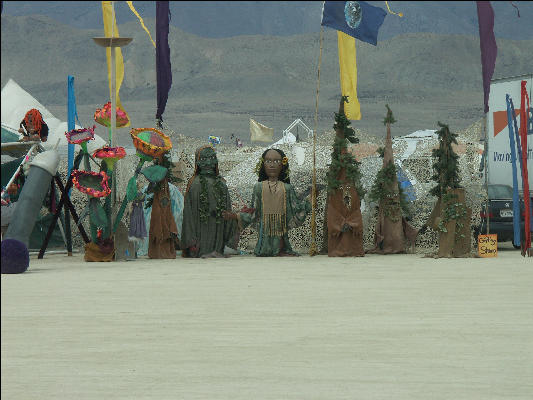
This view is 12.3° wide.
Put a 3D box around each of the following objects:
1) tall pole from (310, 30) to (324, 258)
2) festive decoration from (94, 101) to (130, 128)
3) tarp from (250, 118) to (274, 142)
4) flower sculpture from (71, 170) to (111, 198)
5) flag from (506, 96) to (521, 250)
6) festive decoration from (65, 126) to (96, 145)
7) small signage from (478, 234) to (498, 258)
[{"bbox_3d":[1.025,-1.393,48.300,0.070,4.987,0.070,2,1,0],"label":"tall pole"},{"bbox_3d":[-2.879,-1.591,46.300,0.654,0.504,0.580,0,1,0],"label":"festive decoration"},{"bbox_3d":[-0.116,-2.018,72.000,0.700,0.680,0.150,0,1,0],"label":"tarp"},{"bbox_3d":[-3.268,-0.288,46.100,0.734,0.521,0.500,0,1,0],"label":"flower sculpture"},{"bbox_3d":[4.811,-0.575,48.300,0.140,2.961,0.100,-4,1,0],"label":"flag"},{"bbox_3d":[-3.473,-1.204,46.300,0.588,0.336,0.480,0,1,0],"label":"festive decoration"},{"bbox_3d":[4.285,0.892,47.900,0.371,0.456,0.040,0,1,0],"label":"small signage"}]

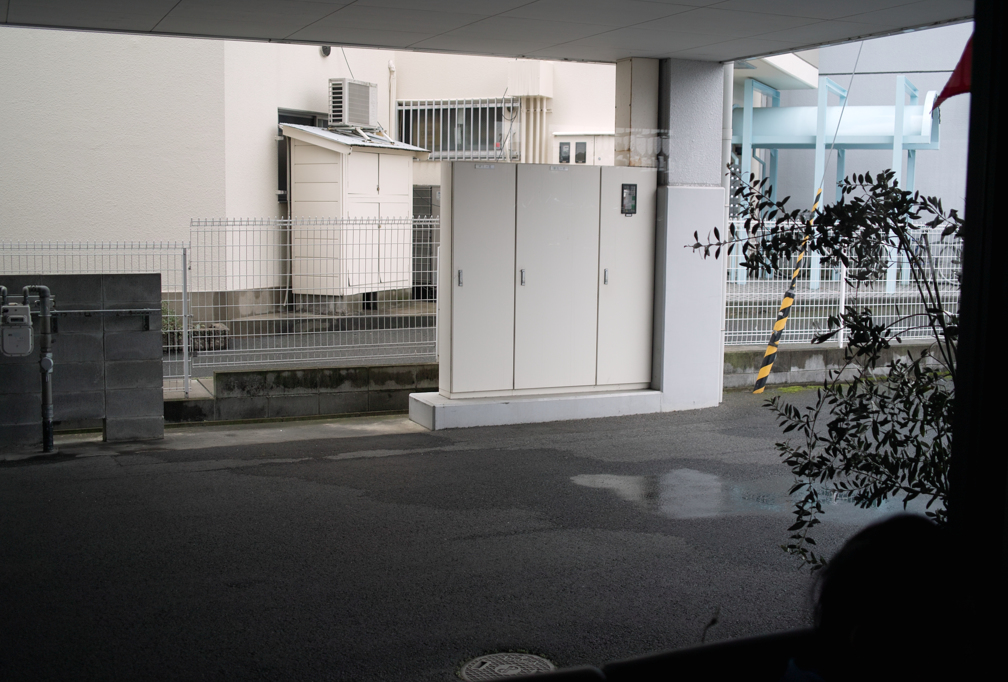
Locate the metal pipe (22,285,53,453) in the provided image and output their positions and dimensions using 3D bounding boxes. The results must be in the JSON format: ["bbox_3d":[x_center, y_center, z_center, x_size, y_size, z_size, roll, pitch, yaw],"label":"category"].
[{"bbox_3d":[-3.079,0.189,7.735,0.169,1.111,0.090,-2,7,-23],"label":"metal pipe"}]

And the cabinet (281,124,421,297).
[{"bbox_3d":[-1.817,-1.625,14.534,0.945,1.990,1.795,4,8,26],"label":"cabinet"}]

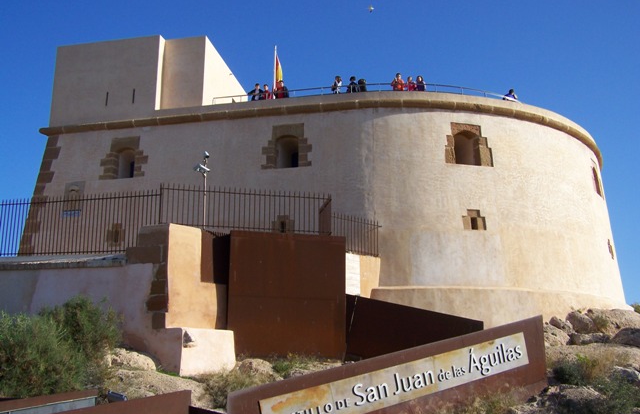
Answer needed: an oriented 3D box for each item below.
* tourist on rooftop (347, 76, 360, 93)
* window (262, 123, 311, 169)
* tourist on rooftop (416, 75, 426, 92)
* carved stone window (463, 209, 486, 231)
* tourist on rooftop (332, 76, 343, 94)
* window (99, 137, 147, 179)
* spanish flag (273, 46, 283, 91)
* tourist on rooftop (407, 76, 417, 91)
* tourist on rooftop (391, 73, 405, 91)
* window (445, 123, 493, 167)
[{"bbox_3d":[1.454,-4.849,30.217,0.520,1.660,0.380,-2,-15,8],"label":"tourist on rooftop"},{"bbox_3d":[-1.341,-2.463,29.344,2.152,2.117,0.400,-3,-21,12],"label":"window"},{"bbox_3d":[4.364,-4.862,30.188,0.500,1.620,0.380,2,-15,-9],"label":"tourist on rooftop"},{"bbox_3d":[6.087,0.585,27.893,1.040,0.891,0.350,3,-21,-14],"label":"carved stone window"},{"bbox_3d":[0.786,-4.876,30.340,0.500,1.680,0.380,9,-17,-32],"label":"tourist on rooftop"},{"bbox_3d":[-8.518,-2.077,30.822,2.319,2.070,0.400,-3,-21,12],"label":"window"},{"bbox_3d":[-1.872,-6.100,30.944,0.480,2.200,0.300,-3,-15,12],"label":"spanish flag"},{"bbox_3d":[3.925,-4.859,30.144,0.500,1.580,0.380,2,-15,-7],"label":"tourist on rooftop"},{"bbox_3d":[3.329,-4.935,30.131,0.550,1.720,0.380,2,-15,-10],"label":"tourist on rooftop"},{"bbox_3d":[6.121,-2.502,29.079,2.191,2.035,0.400,4,-21,-14],"label":"window"}]

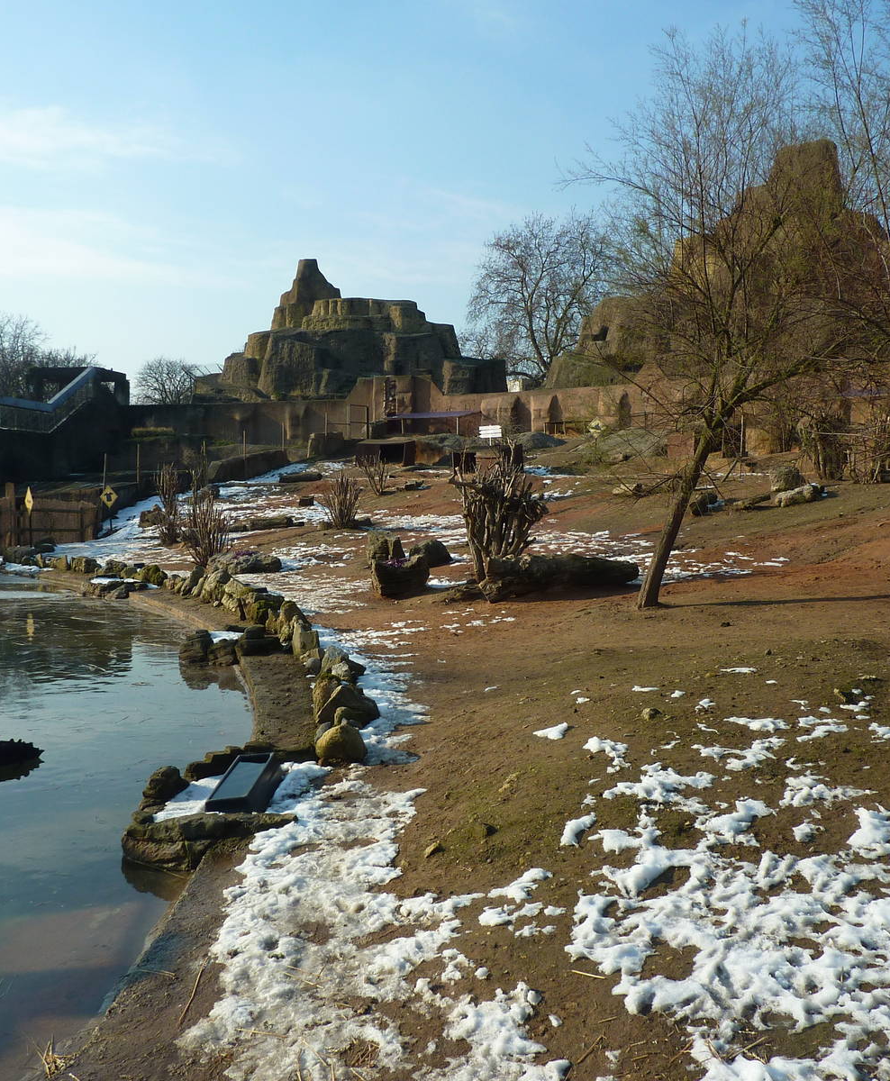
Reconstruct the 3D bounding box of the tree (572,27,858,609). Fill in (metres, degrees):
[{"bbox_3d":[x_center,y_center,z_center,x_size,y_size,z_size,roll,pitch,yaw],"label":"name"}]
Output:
[{"bbox_3d":[3.264,-2.692,12.600,3.300,6.900,3.200,0,3,0],"label":"tree"}]

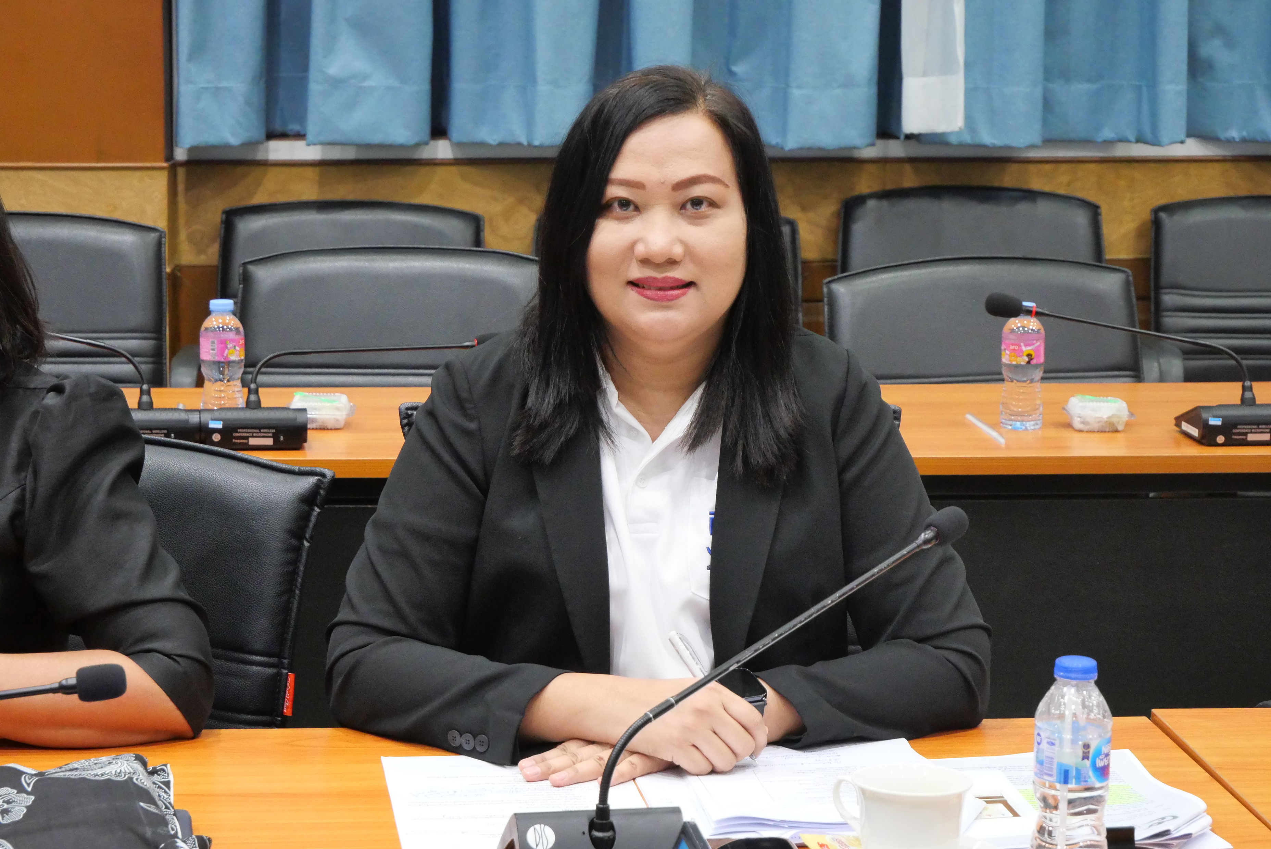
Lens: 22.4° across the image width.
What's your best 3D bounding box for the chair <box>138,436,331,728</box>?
[{"bbox_3d":[-0.635,0.512,3.039,0.630,0.940,0.640,4,10,24],"label":"chair"}]

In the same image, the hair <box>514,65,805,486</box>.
[{"bbox_3d":[0.021,-0.142,2.937,0.260,0.370,0.230,0,10,0],"label":"hair"}]

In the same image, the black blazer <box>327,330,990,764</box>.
[{"bbox_3d":[0.020,0.198,2.914,0.582,0.560,0.460,0,10,2],"label":"black blazer"}]

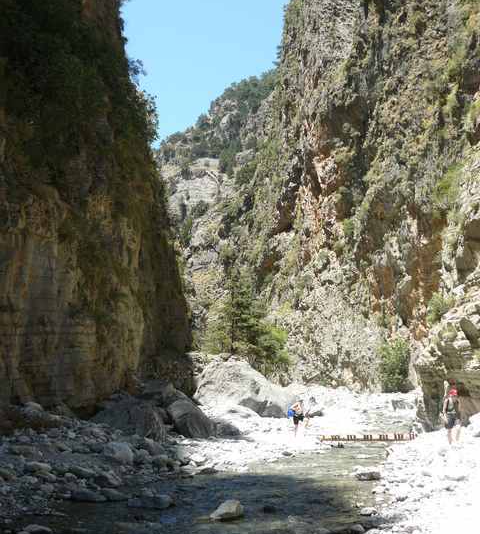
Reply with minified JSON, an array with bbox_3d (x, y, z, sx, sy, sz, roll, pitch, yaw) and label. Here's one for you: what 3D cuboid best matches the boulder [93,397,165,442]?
[{"bbox_3d":[-3.842,5.350,24.000,2.500,1.600,2.300,0,-10,0],"label":"boulder"}]

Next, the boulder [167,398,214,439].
[{"bbox_3d":[-1.881,5.796,26.000,1.800,1.500,1.900,0,-10,0],"label":"boulder"}]

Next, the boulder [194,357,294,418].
[{"bbox_3d":[0.240,6.429,36.500,5.200,3.200,4.200,0,-10,0],"label":"boulder"}]

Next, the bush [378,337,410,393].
[{"bbox_3d":[9.034,5.759,40.000,1.900,3.200,1.800,0,-10,0],"label":"bush"}]

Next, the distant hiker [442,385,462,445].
[{"bbox_3d":[6.532,4.589,21.000,0.600,1.700,0.450,-2,-10,10],"label":"distant hiker"}]

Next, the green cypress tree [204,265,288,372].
[{"bbox_3d":[0.409,3.551,43.000,5.200,7.300,5.000,0,-10,0],"label":"green cypress tree"}]

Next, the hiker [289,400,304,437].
[{"bbox_3d":[2.420,6.502,29.300,0.650,1.650,0.520,-3,-10,15],"label":"hiker"}]

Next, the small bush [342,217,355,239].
[{"bbox_3d":[8.247,-2.926,52.000,0.950,1.650,0.900,0,-10,0],"label":"small bush"}]

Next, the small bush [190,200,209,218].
[{"bbox_3d":[-6.512,-9.407,110.000,2.900,2.900,2.700,0,-10,0],"label":"small bush"}]

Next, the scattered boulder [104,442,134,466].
[{"bbox_3d":[-2.842,4.362,16.000,0.740,0.540,0.600,0,-10,0],"label":"scattered boulder"}]

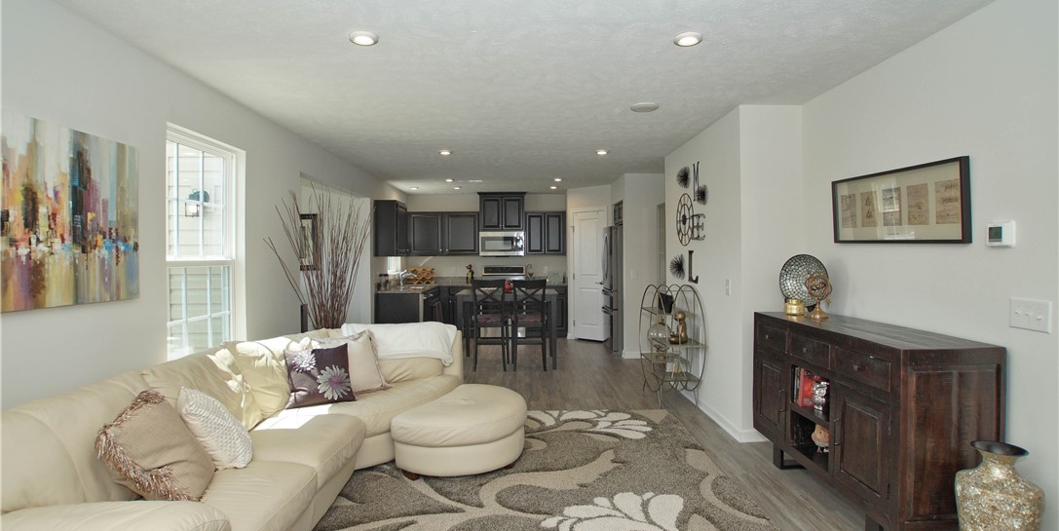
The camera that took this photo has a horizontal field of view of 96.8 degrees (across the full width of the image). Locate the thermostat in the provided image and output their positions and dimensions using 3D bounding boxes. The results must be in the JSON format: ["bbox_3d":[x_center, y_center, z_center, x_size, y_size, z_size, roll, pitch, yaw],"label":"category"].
[{"bbox_3d":[1.986,-0.131,1.989,0.032,0.103,0.105,0,1,-1],"label":"thermostat"}]

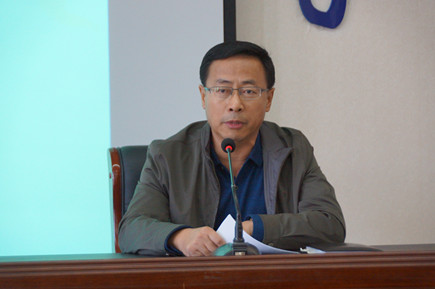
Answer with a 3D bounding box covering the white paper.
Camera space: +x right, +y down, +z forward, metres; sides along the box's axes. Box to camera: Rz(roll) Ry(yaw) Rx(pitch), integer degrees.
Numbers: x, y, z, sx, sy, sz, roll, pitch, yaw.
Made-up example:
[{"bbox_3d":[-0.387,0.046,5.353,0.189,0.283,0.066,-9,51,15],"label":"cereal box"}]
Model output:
[{"bbox_3d":[0.090,0.206,4.150,0.200,0.085,0.210,0,-1,-12],"label":"white paper"}]

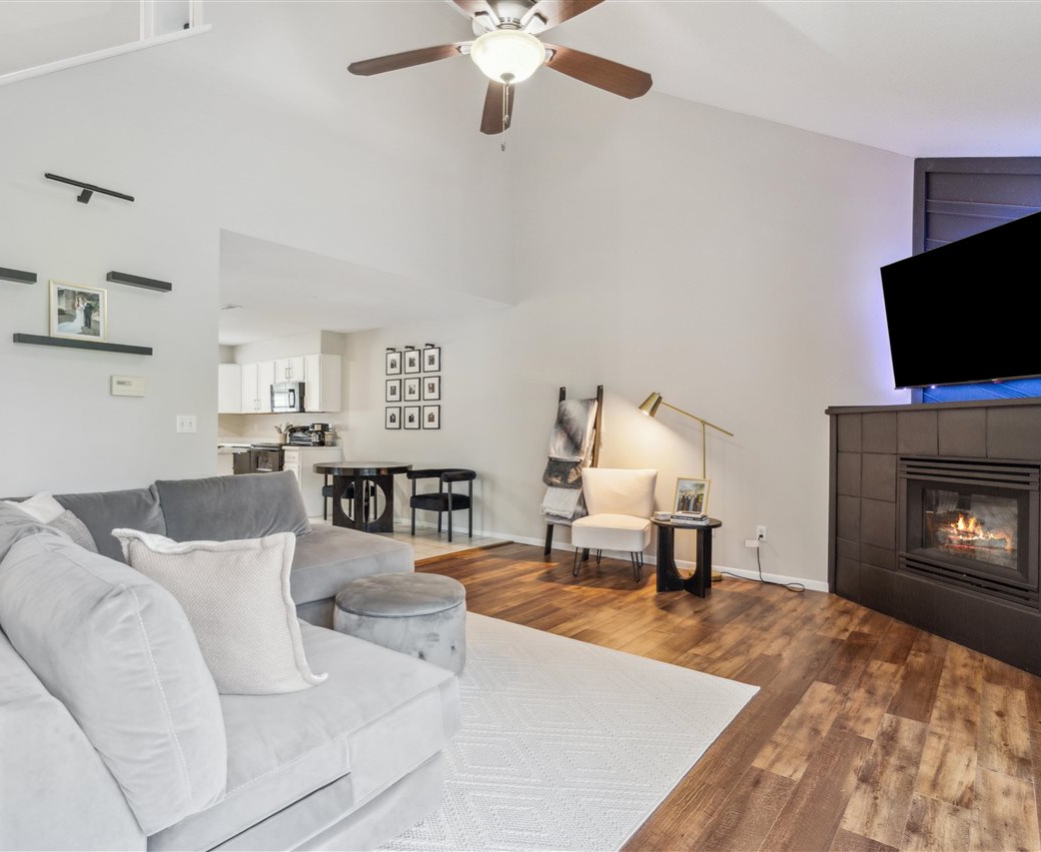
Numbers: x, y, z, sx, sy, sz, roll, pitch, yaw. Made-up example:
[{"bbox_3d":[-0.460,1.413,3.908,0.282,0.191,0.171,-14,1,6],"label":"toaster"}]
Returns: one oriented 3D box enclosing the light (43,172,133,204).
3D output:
[{"bbox_3d":[-2.294,-1.223,3.013,0.155,0.073,0.380,0,0,38],"label":"light"}]

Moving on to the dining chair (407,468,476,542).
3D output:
[{"bbox_3d":[-0.825,0.844,6.127,0.600,0.700,0.500,0,0,38],"label":"dining chair"}]

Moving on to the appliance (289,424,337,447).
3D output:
[{"bbox_3d":[-2.771,0.124,7.604,0.420,0.295,0.480,0,0,38],"label":"appliance"}]

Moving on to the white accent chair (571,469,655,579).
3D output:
[{"bbox_3d":[0.770,0.789,4.687,0.630,0.820,0.630,0,0,19],"label":"white accent chair"}]

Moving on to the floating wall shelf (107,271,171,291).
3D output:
[{"bbox_3d":[-2.164,-0.818,3.235,0.090,0.043,0.294,0,0,38],"label":"floating wall shelf"}]

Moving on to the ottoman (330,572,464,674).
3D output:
[{"bbox_3d":[-0.580,0.995,2.797,0.635,0.365,0.635,0,0,0],"label":"ottoman"}]

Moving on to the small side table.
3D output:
[{"bbox_3d":[1.196,0.950,4.140,0.510,0.500,0.510,0,0,38],"label":"small side table"}]

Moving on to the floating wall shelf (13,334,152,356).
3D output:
[{"bbox_3d":[-2.316,-0.430,3.045,0.086,0.041,0.588,0,0,38],"label":"floating wall shelf"}]

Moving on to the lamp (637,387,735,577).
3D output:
[{"bbox_3d":[1.326,0.461,4.613,0.792,1.482,0.270,0,0,38],"label":"lamp"}]

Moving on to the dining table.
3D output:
[{"bbox_3d":[-1.751,0.817,6.364,1.065,0.745,1.065,0,0,0],"label":"dining table"}]

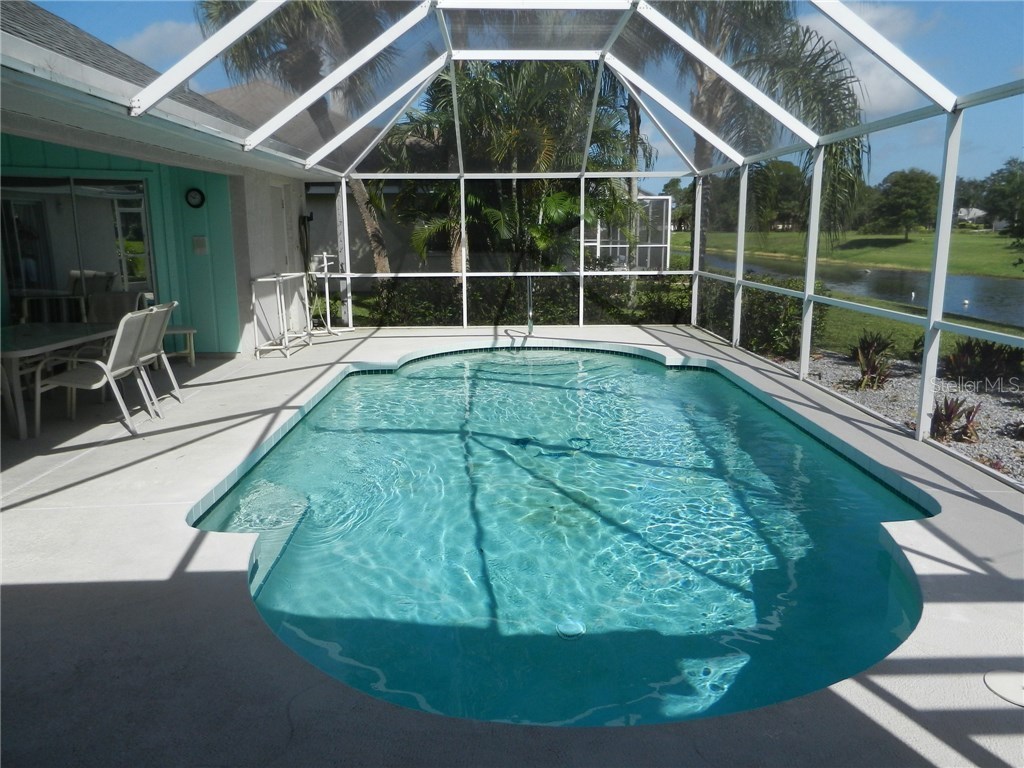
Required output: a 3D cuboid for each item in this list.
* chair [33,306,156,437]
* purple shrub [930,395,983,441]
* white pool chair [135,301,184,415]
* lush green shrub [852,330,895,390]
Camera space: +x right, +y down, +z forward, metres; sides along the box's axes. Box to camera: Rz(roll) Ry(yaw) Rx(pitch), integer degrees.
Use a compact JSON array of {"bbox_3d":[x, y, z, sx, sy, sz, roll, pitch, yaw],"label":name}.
[{"bbox_3d":[-3.453,-0.108,6.164,0.800,0.955,0.600,-1,12,-4],"label":"chair"},{"bbox_3d":[3.514,0.259,5.933,0.400,0.360,0.420,-1,12,-1],"label":"purple shrub"},{"bbox_3d":[-3.498,-0.227,6.734,0.800,0.955,0.610,-1,12,-3],"label":"white pool chair"},{"bbox_3d":[3.755,-0.284,7.684,0.440,0.610,0.450,-1,12,-1],"label":"lush green shrub"}]

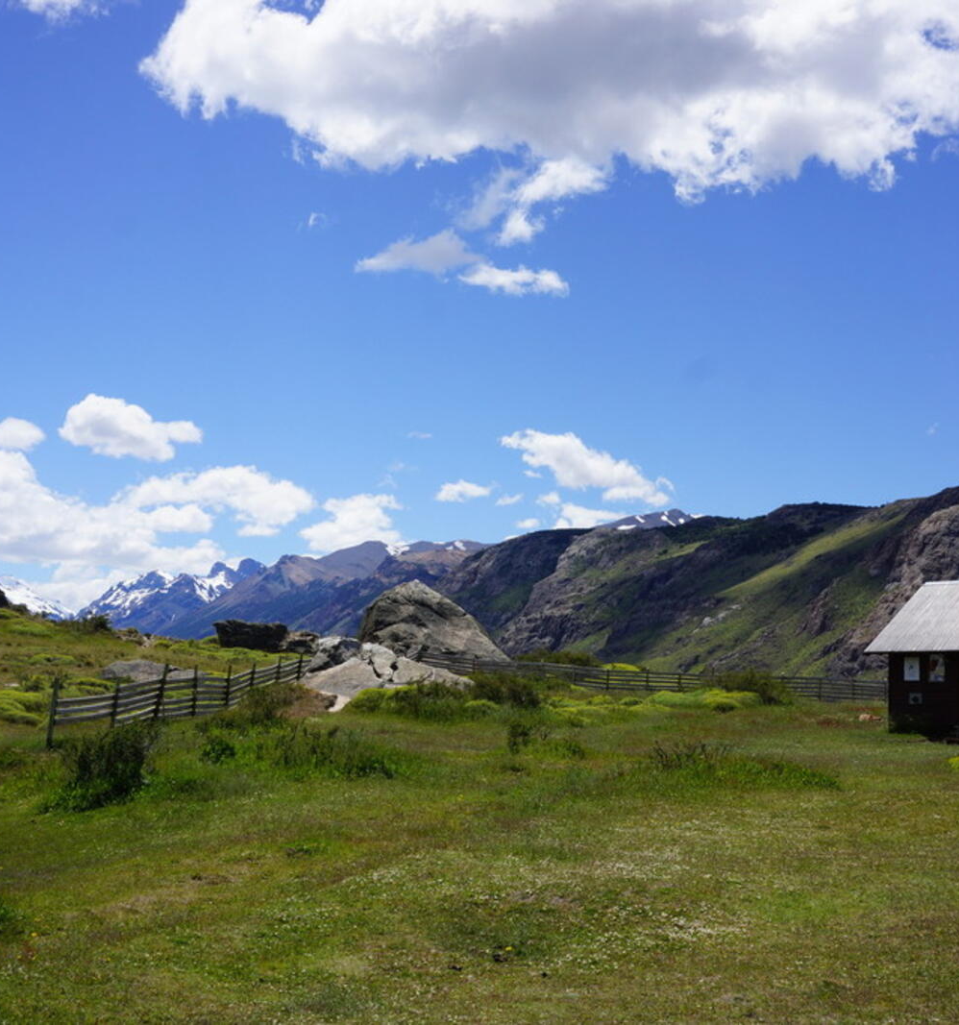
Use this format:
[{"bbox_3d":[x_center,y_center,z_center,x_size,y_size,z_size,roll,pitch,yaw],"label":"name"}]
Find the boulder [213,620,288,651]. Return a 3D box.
[{"bbox_3d":[-11.504,6.185,73.000,3.700,1.550,2.500,2,-7,-9],"label":"boulder"}]

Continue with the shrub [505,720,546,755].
[{"bbox_3d":[0.956,4.650,30.000,0.819,0.674,0.737,1,-7,2],"label":"shrub"}]

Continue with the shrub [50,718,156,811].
[{"bbox_3d":[-4.713,3.167,18.200,1.358,1.109,1.155,2,-7,-14],"label":"shrub"}]

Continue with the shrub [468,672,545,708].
[{"bbox_3d":[1.089,7.181,58.500,3.004,1.407,2.554,1,-7,1],"label":"shrub"}]

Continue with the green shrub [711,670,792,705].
[{"bbox_3d":[12.179,7.818,65.000,3.500,1.550,2.800,0,-7,11],"label":"green shrub"}]

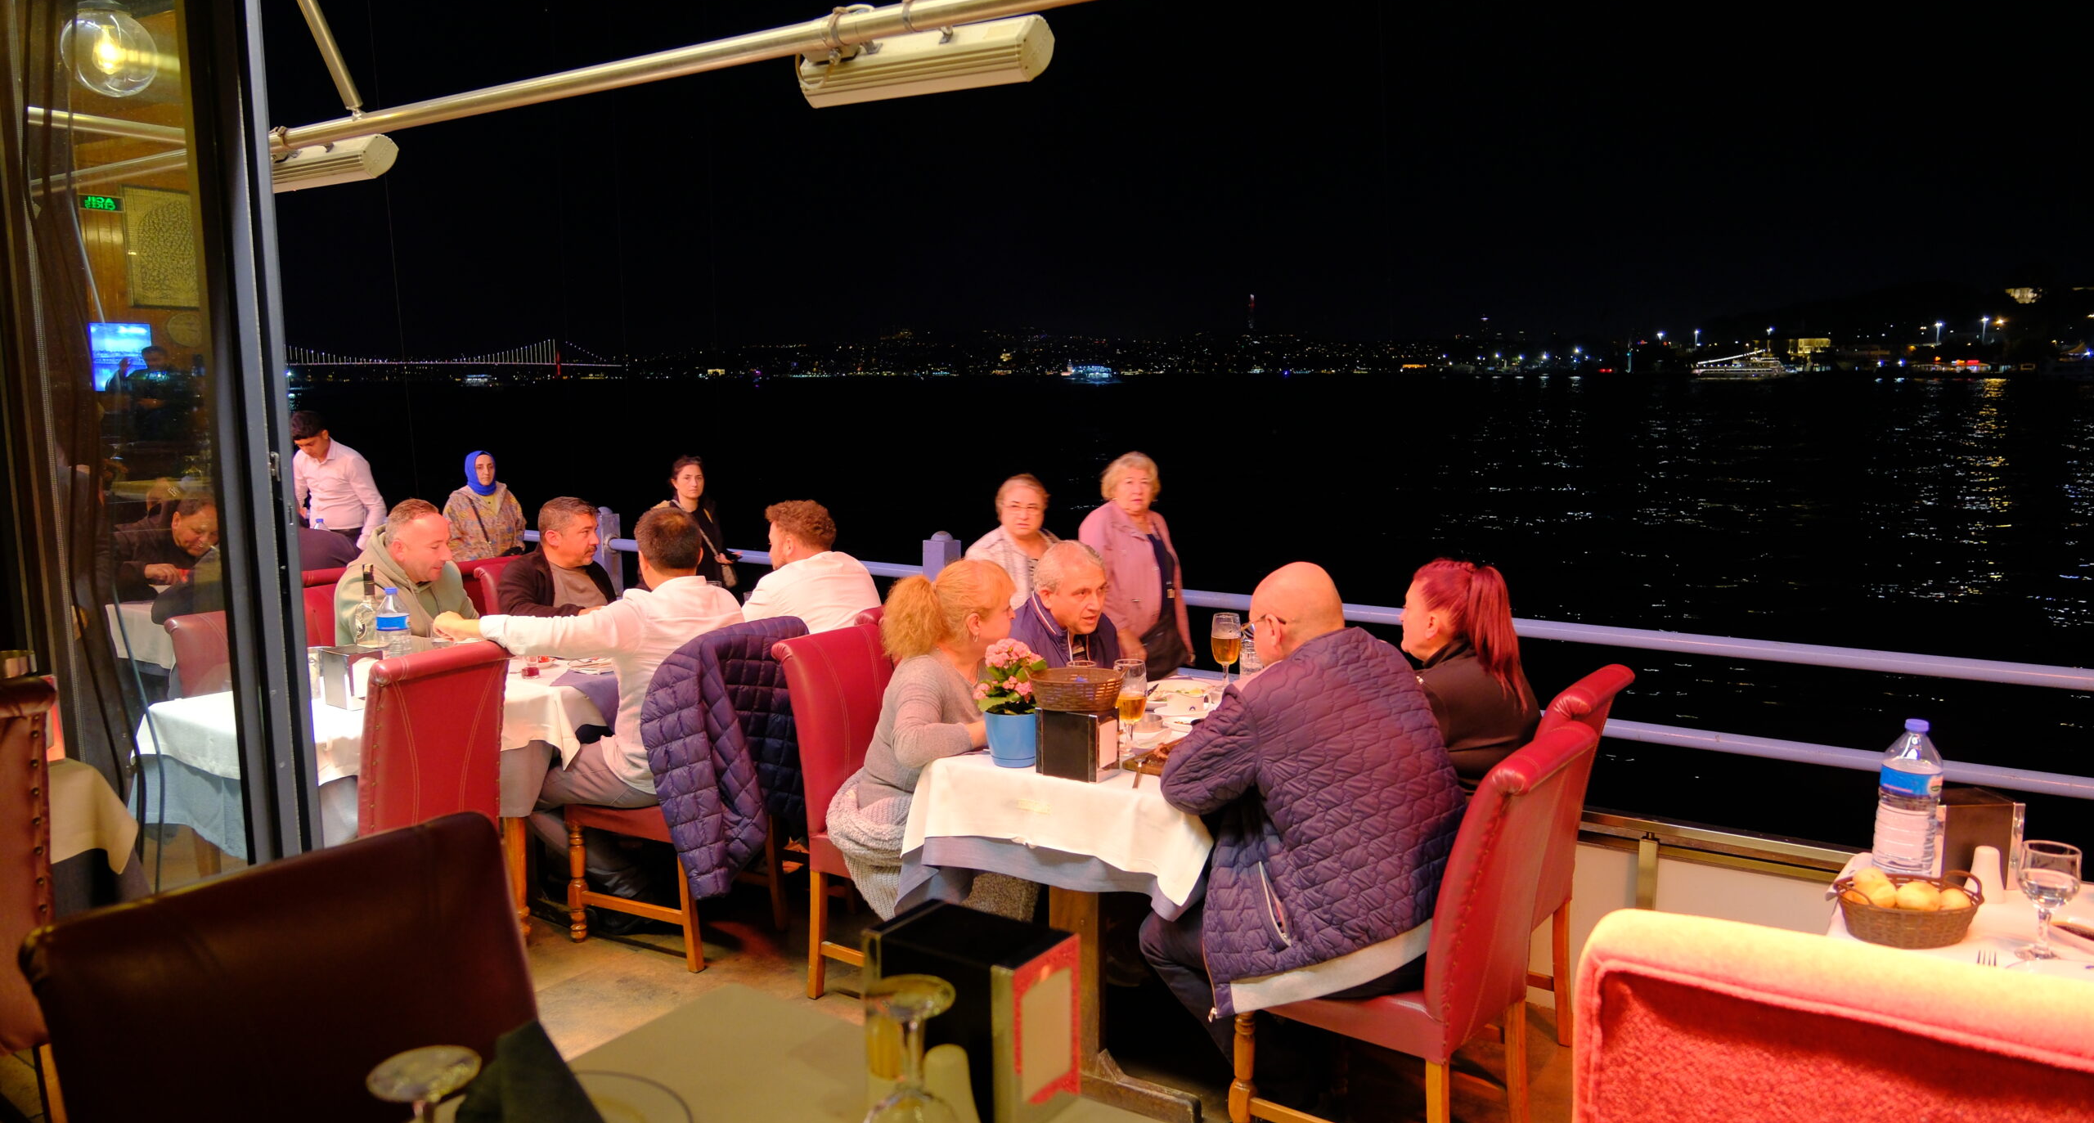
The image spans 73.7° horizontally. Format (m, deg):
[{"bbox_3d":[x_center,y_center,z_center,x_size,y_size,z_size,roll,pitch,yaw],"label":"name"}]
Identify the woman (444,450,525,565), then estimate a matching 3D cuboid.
[{"bbox_3d":[-2.719,0.251,6.798,0.440,1.570,0.300,-6,9,-35],"label":"woman"}]

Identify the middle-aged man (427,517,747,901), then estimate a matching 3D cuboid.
[{"bbox_3d":[-1.403,0.498,4.495,0.900,1.370,0.600,5,9,35],"label":"middle-aged man"}]

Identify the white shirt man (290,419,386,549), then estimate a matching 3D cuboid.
[{"bbox_3d":[-3.300,0.071,6.518,0.520,1.520,0.420,1,8,12],"label":"white shirt man"}]

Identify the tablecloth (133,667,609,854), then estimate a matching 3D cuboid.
[{"bbox_3d":[-2.151,0.618,4.417,0.970,0.390,0.910,4,9,31],"label":"tablecloth"}]

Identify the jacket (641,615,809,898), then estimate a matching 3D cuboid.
[{"bbox_3d":[-0.954,0.575,4.240,0.280,0.800,0.540,4,9,31],"label":"jacket"}]

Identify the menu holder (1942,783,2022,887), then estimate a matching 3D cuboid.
[{"bbox_3d":[1.720,0.516,2.622,0.152,0.158,0.122,1,8,8],"label":"menu holder"}]

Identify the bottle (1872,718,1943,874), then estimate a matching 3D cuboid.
[{"bbox_3d":[1.555,0.447,2.517,0.091,0.322,0.091,0,8,0],"label":"bottle"}]

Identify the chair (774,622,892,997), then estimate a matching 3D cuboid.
[{"bbox_3d":[-0.381,0.696,3.861,0.600,0.990,0.420,4,9,28],"label":"chair"}]

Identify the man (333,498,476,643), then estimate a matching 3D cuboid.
[{"bbox_3d":[-2.087,0.417,4.887,0.800,1.260,0.540,3,8,25],"label":"man"}]

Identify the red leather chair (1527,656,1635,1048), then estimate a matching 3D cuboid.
[{"bbox_3d":[1.108,0.732,3.519,0.570,0.965,0.460,5,9,35],"label":"red leather chair"}]

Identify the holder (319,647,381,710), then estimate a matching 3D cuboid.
[{"bbox_3d":[-2.156,0.358,4.325,0.160,0.164,0.126,4,9,31],"label":"holder"}]

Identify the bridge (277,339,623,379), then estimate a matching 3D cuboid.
[{"bbox_3d":[-2420.456,-770.881,5330.000,1560.000,165.000,33.000,-5,9,-32],"label":"bridge"}]

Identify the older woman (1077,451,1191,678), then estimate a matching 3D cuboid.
[{"bbox_3d":[0.335,0.376,5.449,0.470,1.600,0.330,-6,10,-38],"label":"older woman"}]

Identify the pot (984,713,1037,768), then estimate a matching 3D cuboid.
[{"bbox_3d":[-0.083,0.461,3.610,0.146,0.132,0.146,0,8,0],"label":"pot"}]

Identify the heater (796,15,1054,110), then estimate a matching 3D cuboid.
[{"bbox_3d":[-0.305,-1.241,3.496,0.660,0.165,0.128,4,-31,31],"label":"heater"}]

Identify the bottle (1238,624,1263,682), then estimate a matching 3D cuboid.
[{"bbox_3d":[0.584,0.274,3.948,0.070,0.200,0.070,4,9,30],"label":"bottle"}]

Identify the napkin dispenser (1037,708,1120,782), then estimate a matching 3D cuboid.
[{"bbox_3d":[0.074,0.422,3.316,0.164,0.158,0.122,4,9,29],"label":"napkin dispenser"}]

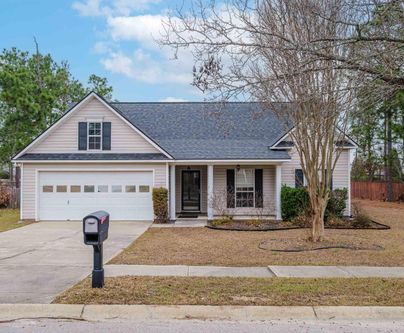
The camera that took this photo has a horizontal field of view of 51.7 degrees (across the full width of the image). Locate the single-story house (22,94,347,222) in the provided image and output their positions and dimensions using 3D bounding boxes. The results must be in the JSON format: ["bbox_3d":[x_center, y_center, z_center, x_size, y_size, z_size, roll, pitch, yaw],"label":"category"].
[{"bbox_3d":[-0.490,-0.521,23.437,14.700,6.240,12.600,0,-2,0],"label":"single-story house"}]

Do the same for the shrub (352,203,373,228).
[{"bbox_3d":[6.240,1.906,16.200,0.800,1.000,0.800,0,-2,0],"label":"shrub"}]

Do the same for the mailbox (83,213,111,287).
[{"bbox_3d":[-1.730,1.383,6.902,0.260,1.250,0.560,0,-2,4],"label":"mailbox"}]

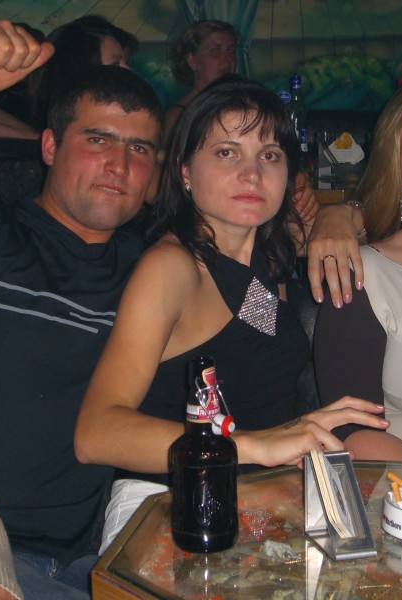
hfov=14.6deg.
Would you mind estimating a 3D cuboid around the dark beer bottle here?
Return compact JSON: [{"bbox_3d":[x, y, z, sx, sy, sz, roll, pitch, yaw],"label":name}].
[{"bbox_3d":[0.004,0.176,1.816,0.078,0.222,0.078,-1,10,0],"label":"dark beer bottle"}]

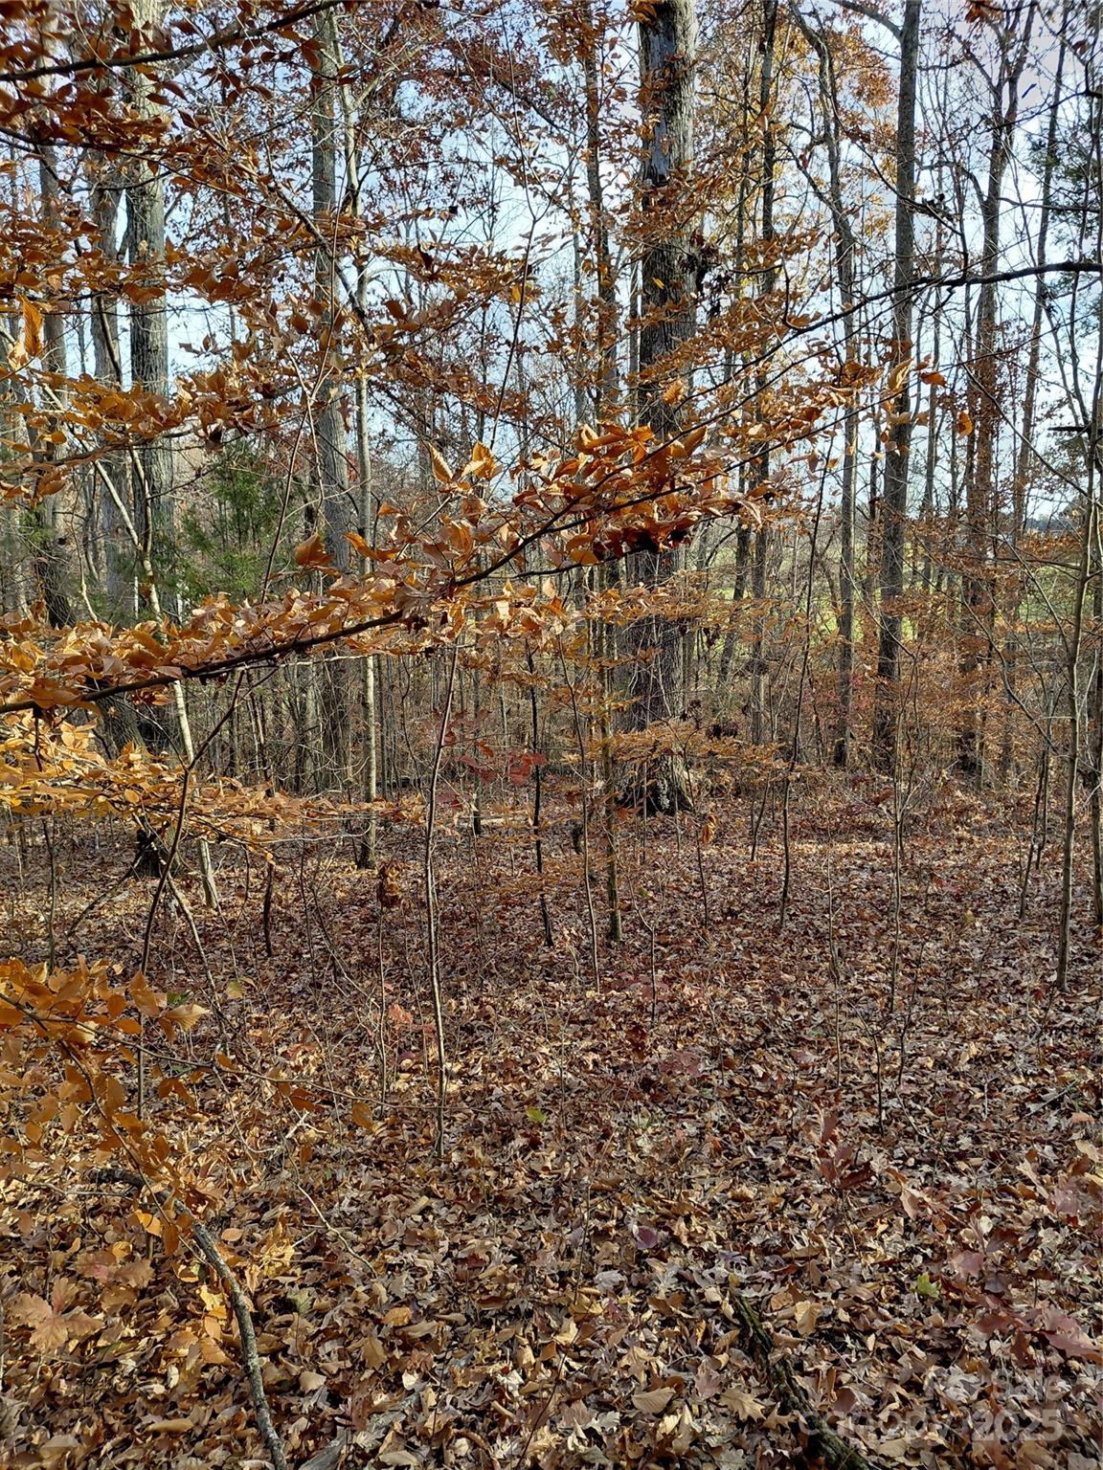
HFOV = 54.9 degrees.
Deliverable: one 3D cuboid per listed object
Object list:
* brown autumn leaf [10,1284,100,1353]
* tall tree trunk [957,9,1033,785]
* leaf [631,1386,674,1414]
[{"bbox_3d":[-1.071,1.263,2.300,0.175,0.045,0.140,-3,6,-26],"label":"brown autumn leaf"},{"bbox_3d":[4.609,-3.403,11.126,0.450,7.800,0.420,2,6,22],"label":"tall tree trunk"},{"bbox_3d":[0.202,1.315,2.100,0.082,0.022,0.050,0,5,0],"label":"leaf"}]

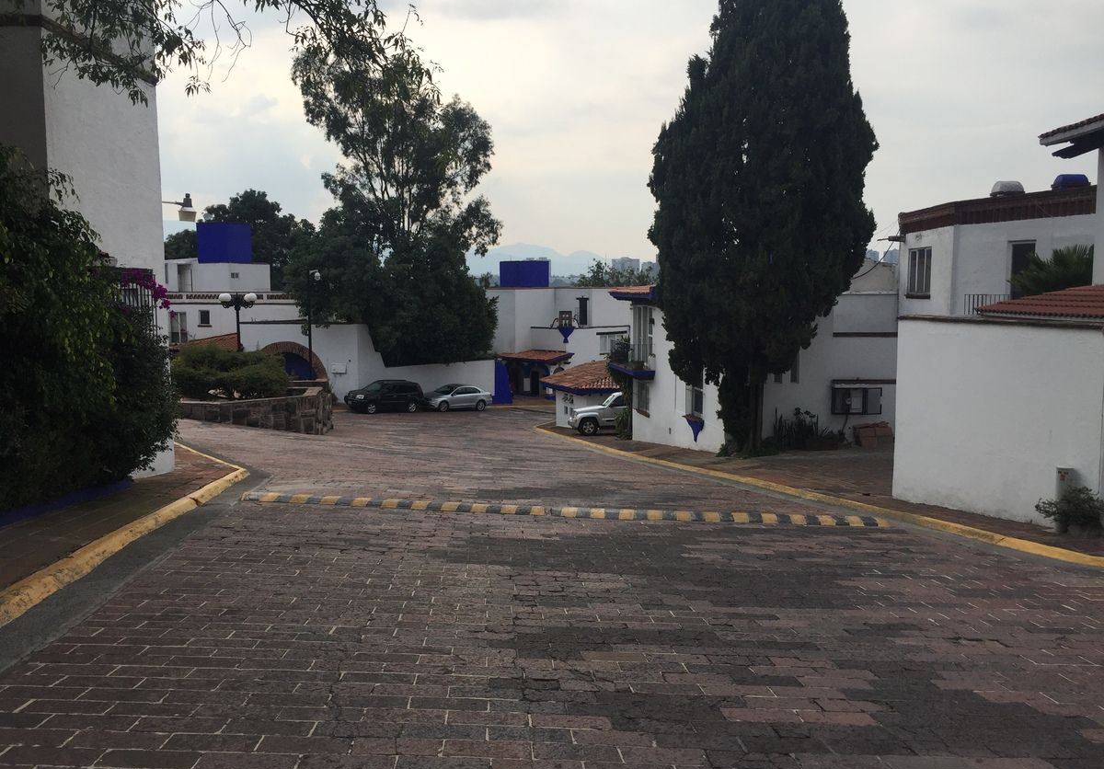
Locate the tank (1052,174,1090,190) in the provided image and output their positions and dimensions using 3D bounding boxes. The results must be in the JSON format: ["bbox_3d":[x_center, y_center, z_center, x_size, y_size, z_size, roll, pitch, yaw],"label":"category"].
[{"bbox_3d":[10.908,-4.268,19.460,0.750,0.360,0.750,3,7,23],"label":"tank"}]

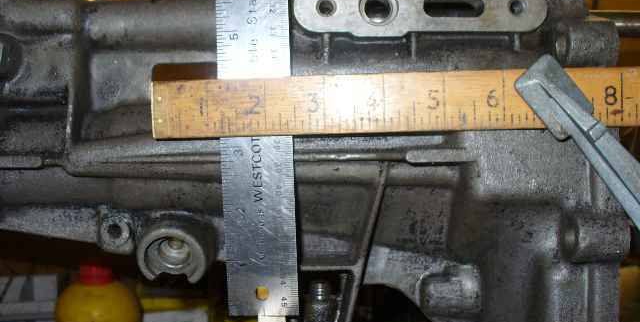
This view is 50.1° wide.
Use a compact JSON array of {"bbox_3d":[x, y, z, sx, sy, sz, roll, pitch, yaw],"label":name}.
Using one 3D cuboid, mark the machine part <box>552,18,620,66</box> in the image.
[{"bbox_3d":[0.121,-0.054,0.314,0.024,0.022,0.022,0,1,0],"label":"machine part"}]

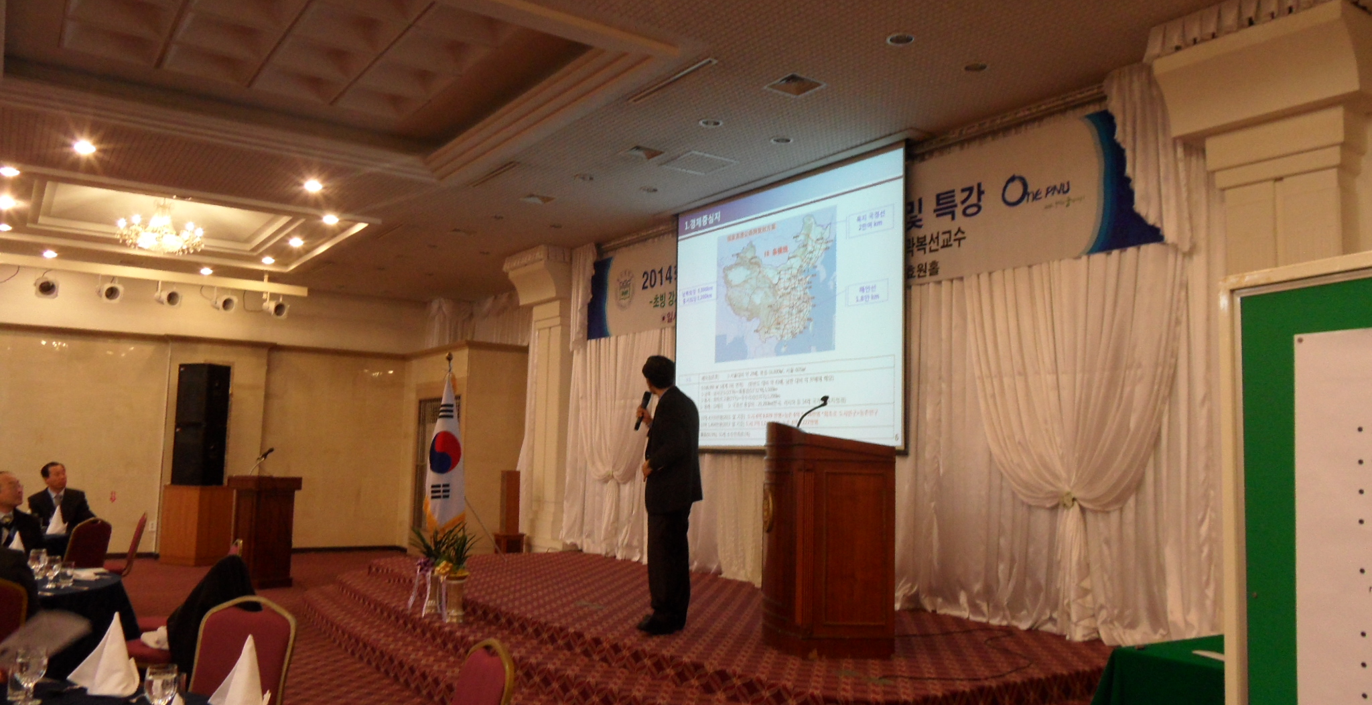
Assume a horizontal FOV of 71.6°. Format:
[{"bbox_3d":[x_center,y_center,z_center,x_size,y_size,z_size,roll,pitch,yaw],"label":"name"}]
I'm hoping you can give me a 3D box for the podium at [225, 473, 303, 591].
[{"bbox_3d":[-4.397,1.844,9.924,0.445,1.110,0.650,7,-7,-44],"label":"podium"}]

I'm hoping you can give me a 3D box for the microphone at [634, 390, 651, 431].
[{"bbox_3d":[-0.273,0.371,6.050,0.050,0.255,0.050,21,6,-1],"label":"microphone"}]

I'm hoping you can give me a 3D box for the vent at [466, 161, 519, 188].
[{"bbox_3d":[-1.695,-1.557,8.318,0.075,0.040,1.020,5,-6,-34],"label":"vent"}]

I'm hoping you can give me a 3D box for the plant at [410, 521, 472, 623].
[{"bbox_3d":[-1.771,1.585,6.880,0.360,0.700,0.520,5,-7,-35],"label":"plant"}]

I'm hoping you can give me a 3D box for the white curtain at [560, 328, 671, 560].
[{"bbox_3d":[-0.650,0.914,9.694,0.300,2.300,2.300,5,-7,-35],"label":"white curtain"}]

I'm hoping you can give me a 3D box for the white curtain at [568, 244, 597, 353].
[{"bbox_3d":[-1.113,-0.589,10.381,0.200,1.200,0.580,5,-7,-35],"label":"white curtain"}]

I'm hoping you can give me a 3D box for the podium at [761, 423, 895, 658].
[{"bbox_3d":[0.782,1.056,5.549,0.640,1.250,0.760,3,-5,-9],"label":"podium"}]

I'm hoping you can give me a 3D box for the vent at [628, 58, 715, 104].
[{"bbox_3d":[-0.104,-1.722,6.045,0.075,0.040,0.960,5,-6,-34],"label":"vent"}]

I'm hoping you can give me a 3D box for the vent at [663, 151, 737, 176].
[{"bbox_3d":[0.088,-1.505,7.648,0.460,0.030,0.460,5,-7,-35],"label":"vent"}]

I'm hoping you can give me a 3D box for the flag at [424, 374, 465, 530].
[{"bbox_3d":[-2.401,0.990,9.450,0.370,1.520,0.220,1,-5,6],"label":"flag"}]

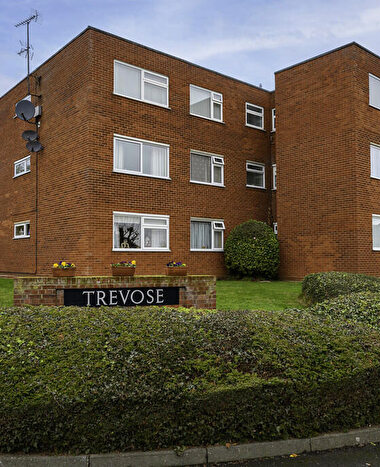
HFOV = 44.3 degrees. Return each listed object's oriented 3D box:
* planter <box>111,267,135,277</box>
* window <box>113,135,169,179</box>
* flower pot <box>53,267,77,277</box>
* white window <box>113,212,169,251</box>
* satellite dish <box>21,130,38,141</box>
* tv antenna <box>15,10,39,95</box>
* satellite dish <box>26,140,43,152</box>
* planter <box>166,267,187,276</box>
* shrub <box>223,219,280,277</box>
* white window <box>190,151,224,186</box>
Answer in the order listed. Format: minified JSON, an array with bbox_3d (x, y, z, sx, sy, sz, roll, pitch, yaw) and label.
[{"bbox_3d":[-1.070,0.603,7.400,0.380,0.160,0.170,0,-3,-13],"label":"planter"},{"bbox_3d":[-1.615,-2.561,15.900,2.338,1.219,0.120,2,-4,-41],"label":"window"},{"bbox_3d":[-2.076,0.645,7.720,0.400,0.145,0.170,1,-3,-14],"label":"flower pot"},{"bbox_3d":[-1.612,-0.014,15.825,2.330,1.250,0.120,3,-4,-40],"label":"white window"},{"bbox_3d":[-5.877,-3.597,17.068,0.580,0.460,0.250,0,-28,-12],"label":"satellite dish"},{"bbox_3d":[-5.991,-6.652,17.153,1.300,2.900,0.450,-3,-4,40],"label":"tv antenna"},{"bbox_3d":[-5.764,-3.218,17.300,0.570,0.430,0.330,0,-3,-7],"label":"satellite dish"},{"bbox_3d":[-0.231,0.664,8.180,0.375,0.150,0.170,1,-3,-14],"label":"planter"},{"bbox_3d":[2.319,0.615,17.600,2.030,2.200,2.000,0,-3,0],"label":"shrub"},{"bbox_3d":[0.679,-2.465,17.906,1.730,1.240,0.120,3,-4,-40],"label":"white window"}]

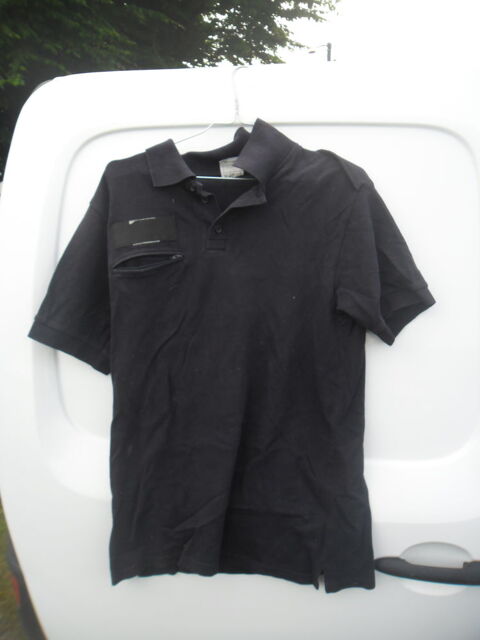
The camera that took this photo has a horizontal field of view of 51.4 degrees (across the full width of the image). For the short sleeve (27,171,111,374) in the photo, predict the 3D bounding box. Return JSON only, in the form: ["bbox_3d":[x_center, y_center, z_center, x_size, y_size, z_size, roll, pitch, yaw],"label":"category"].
[{"bbox_3d":[-0.295,-0.082,0.860,0.135,0.335,0.080,0,3,3],"label":"short sleeve"}]

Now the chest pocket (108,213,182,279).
[{"bbox_3d":[-0.155,-0.124,0.830,0.124,0.108,0.020,0,3,5],"label":"chest pocket"}]

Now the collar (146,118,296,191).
[{"bbox_3d":[-0.031,-0.279,0.840,0.245,0.120,0.100,0,3,3],"label":"collar"}]

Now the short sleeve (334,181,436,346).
[{"bbox_3d":[0.245,-0.095,0.840,0.165,0.265,0.090,0,3,3],"label":"short sleeve"}]

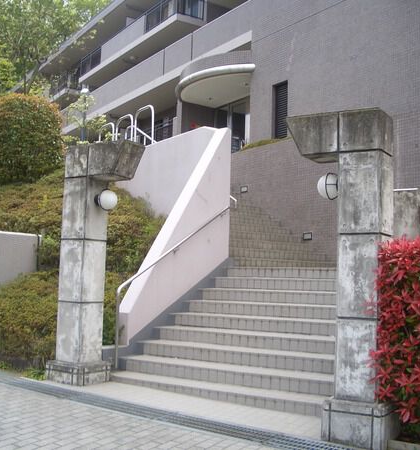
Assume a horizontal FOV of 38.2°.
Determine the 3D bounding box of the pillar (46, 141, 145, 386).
[{"bbox_3d":[-1.182,0.405,6.391,0.867,2.476,0.471,-1,-5,33],"label":"pillar"}]

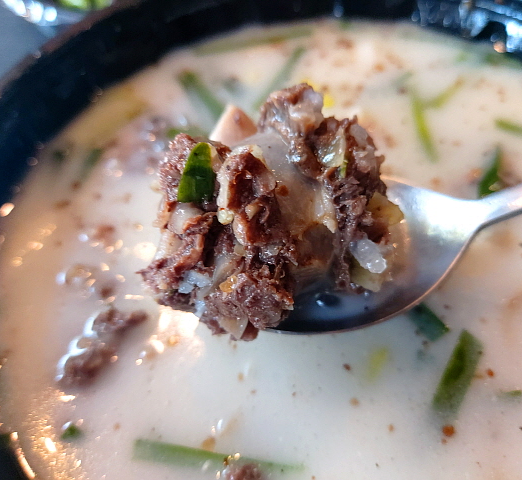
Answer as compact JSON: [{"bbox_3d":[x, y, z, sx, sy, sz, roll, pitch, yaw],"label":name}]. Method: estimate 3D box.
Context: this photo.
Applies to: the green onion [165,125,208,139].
[{"bbox_3d":[-0.025,-0.037,0.159,0.015,0.004,0.003,6,58,7],"label":"green onion"}]

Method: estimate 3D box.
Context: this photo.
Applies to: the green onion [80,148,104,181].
[{"bbox_3d":[-0.057,-0.025,0.154,0.003,0.003,0.013,10,58,9],"label":"green onion"}]

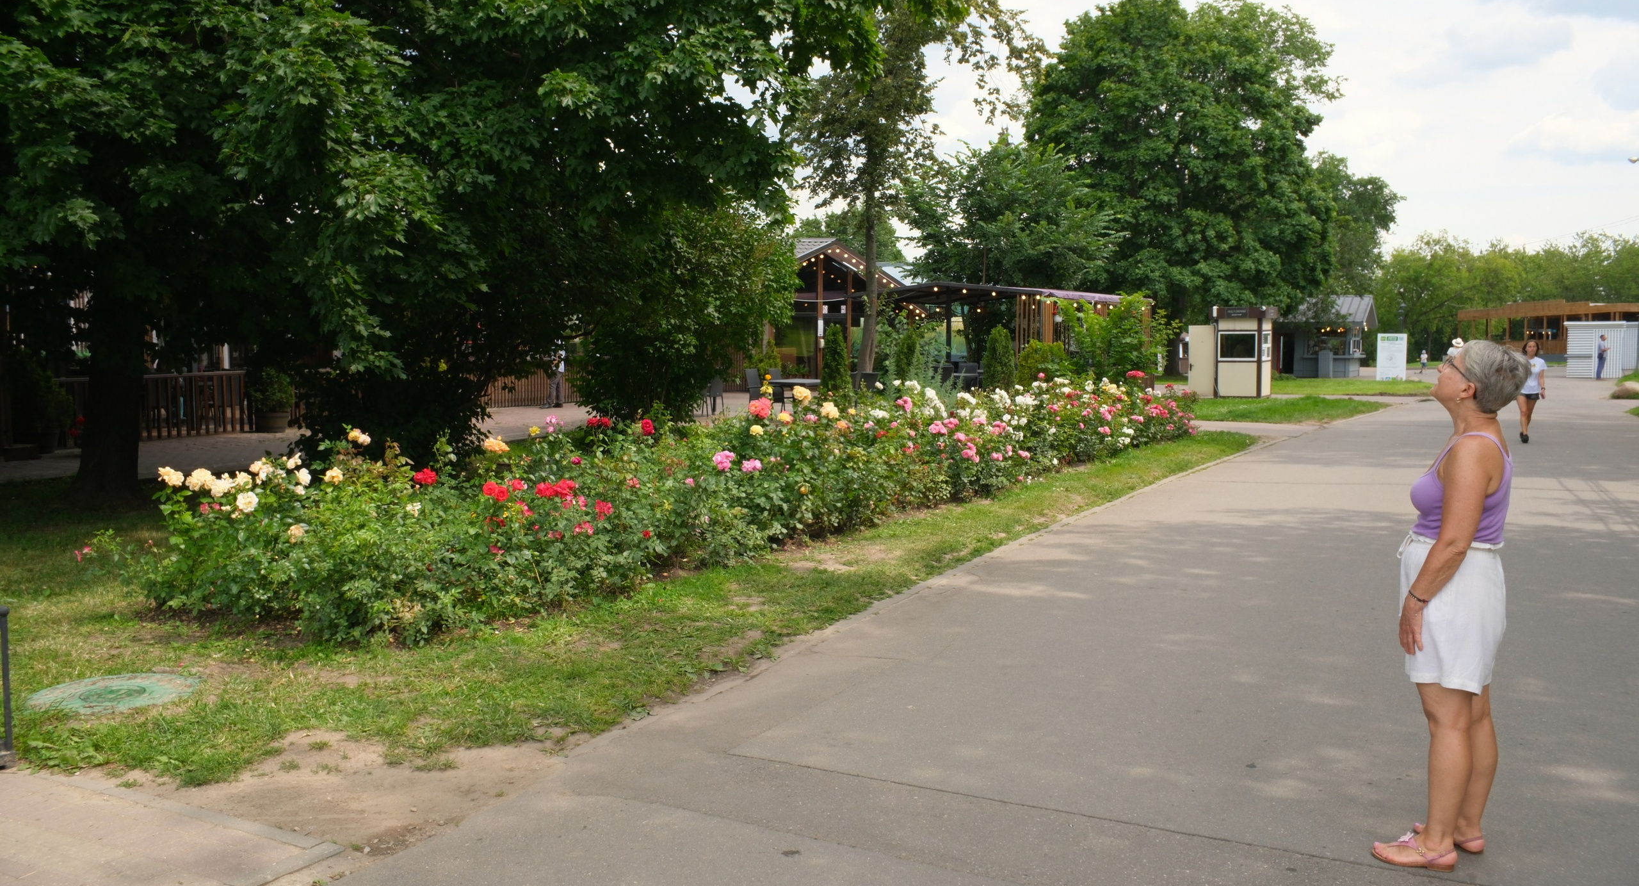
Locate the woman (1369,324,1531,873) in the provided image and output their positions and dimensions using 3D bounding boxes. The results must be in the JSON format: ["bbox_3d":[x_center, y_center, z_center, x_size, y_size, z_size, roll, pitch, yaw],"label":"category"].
[{"bbox_3d":[1.971,0.492,3.788,0.400,1.610,0.440,2,5,29],"label":"woman"}]

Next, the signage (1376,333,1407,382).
[{"bbox_3d":[21.710,-3.219,46.600,1.150,1.800,0.120,2,5,28],"label":"signage"}]

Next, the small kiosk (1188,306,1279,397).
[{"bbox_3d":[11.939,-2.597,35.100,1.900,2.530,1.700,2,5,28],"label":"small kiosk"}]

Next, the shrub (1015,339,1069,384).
[{"bbox_3d":[4.844,-1.418,26.800,1.150,1.600,1.100,2,5,28],"label":"shrub"}]

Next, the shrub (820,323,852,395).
[{"bbox_3d":[0.289,-1.155,22.200,0.580,1.870,0.580,0,5,0],"label":"shrub"}]

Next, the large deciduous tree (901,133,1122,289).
[{"bbox_3d":[5.260,-4.823,34.000,6.000,7.200,6.000,2,5,28],"label":"large deciduous tree"}]

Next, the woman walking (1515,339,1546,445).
[{"bbox_3d":[11.131,-0.816,19.200,0.480,1.610,0.360,2,5,28],"label":"woman walking"}]

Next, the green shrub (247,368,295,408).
[{"bbox_3d":[-9.732,-1.007,21.800,0.820,0.720,0.820,-2,5,-24],"label":"green shrub"}]

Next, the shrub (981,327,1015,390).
[{"bbox_3d":[3.749,-1.456,25.800,0.680,1.850,0.680,2,5,28],"label":"shrub"}]

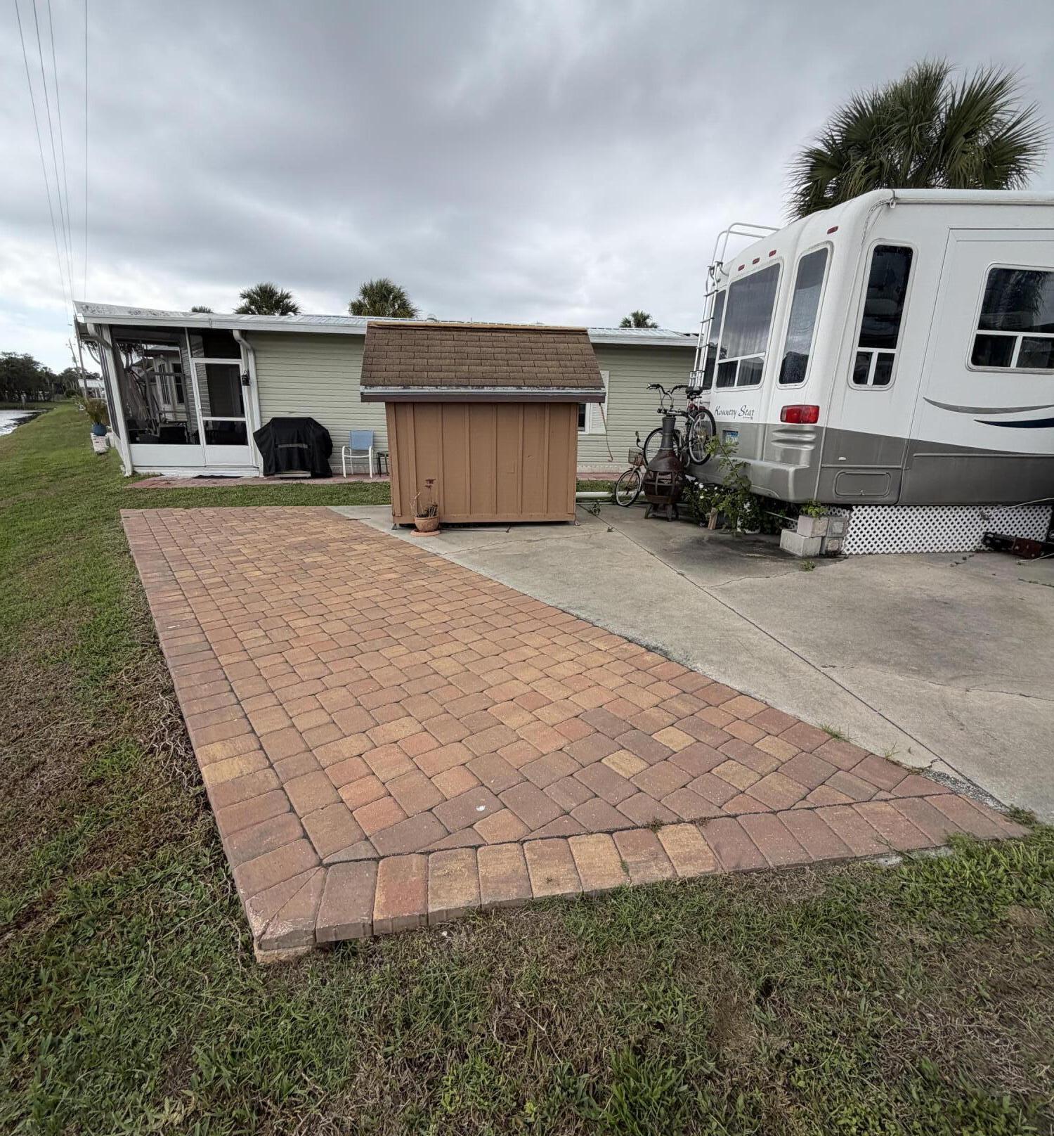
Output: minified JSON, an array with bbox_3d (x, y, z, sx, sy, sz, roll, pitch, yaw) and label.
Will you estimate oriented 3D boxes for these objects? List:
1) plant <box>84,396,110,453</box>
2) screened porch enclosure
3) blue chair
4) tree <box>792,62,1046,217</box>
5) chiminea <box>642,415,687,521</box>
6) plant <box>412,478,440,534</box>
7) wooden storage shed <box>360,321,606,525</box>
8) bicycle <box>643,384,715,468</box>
[{"bbox_3d":[-11.956,-3.871,15.739,0.540,1.340,0.520,-11,20,-36],"label":"plant"},{"bbox_3d":[-6.908,-3.533,12.196,2.500,2.650,2.800,-2,16,-9],"label":"screened porch enclosure"},{"bbox_3d":[-3.344,-2.296,11.385,0.580,0.900,0.620,0,16,-4],"label":"blue chair"},{"bbox_3d":[7.522,-5.788,11.515,4.000,7.800,4.000,1,16,0],"label":"tree"},{"bbox_3d":[1.797,-1.275,7.326,0.530,1.280,0.530,4,16,11],"label":"chiminea"},{"bbox_3d":[-1.137,-0.684,6.349,0.330,0.610,0.330,-2,16,-8],"label":"plant"},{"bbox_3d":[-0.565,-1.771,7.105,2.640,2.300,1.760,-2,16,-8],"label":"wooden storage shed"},{"bbox_3d":[1.926,-1.764,7.041,0.580,1.060,1.680,-2,16,-10],"label":"bicycle"}]

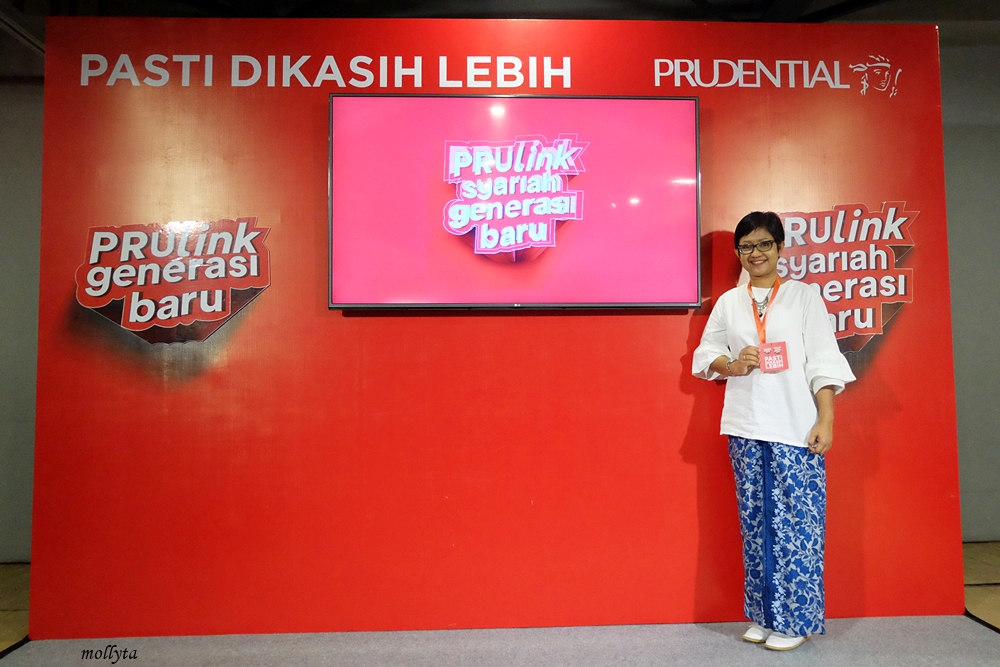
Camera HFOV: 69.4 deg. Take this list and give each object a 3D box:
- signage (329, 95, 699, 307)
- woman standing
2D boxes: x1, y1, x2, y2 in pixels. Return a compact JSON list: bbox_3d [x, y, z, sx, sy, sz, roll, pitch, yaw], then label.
[{"bbox_3d":[0.064,-0.520,2.871,1.463,0.845,0.066,0,-3,-2],"label":"signage"},{"bbox_3d":[1.008,0.337,2.665,0.550,1.585,0.360,-2,-4,27],"label":"woman standing"}]

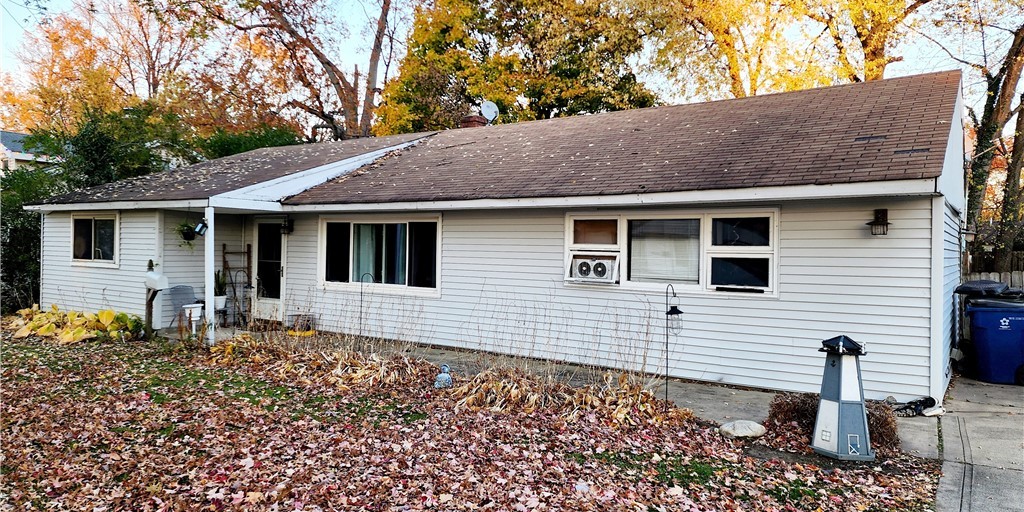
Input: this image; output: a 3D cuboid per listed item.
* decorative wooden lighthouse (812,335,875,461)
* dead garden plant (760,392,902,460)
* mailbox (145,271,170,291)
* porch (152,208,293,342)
[{"bbox_3d":[2.650,1.102,5.430,0.530,0.920,0.480,1,0,9],"label":"decorative wooden lighthouse"},{"bbox_3d":[2.740,1.358,5.780,1.030,0.420,0.700,1,0,36],"label":"dead garden plant"},{"bbox_3d":[-6.110,0.425,11.700,0.490,0.250,0.200,1,0,36],"label":"mailbox"},{"bbox_3d":[-5.240,0.273,12.570,2.300,2.350,2.150,1,0,36],"label":"porch"}]

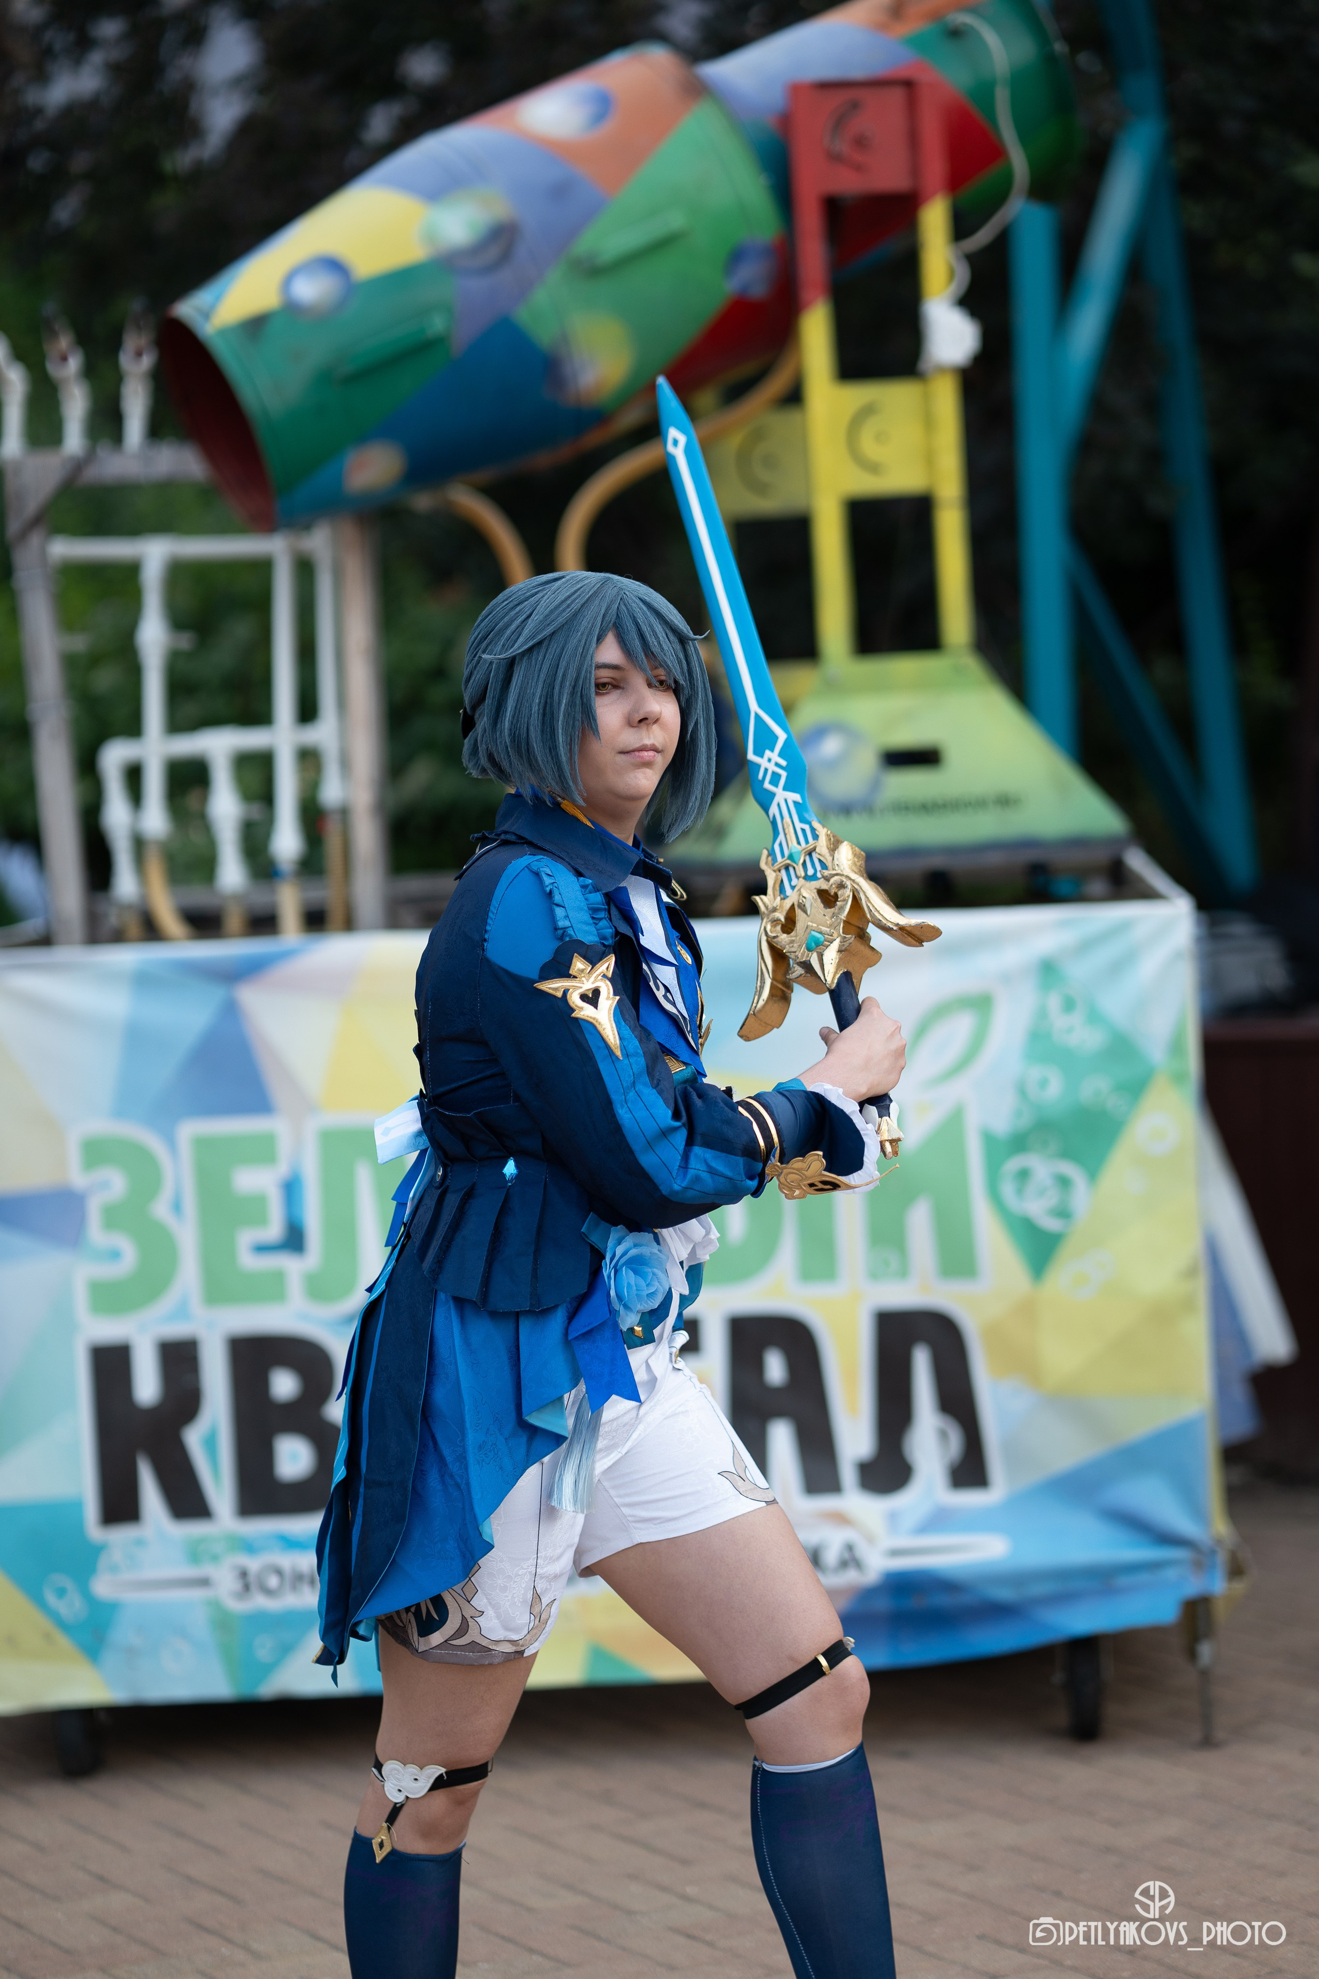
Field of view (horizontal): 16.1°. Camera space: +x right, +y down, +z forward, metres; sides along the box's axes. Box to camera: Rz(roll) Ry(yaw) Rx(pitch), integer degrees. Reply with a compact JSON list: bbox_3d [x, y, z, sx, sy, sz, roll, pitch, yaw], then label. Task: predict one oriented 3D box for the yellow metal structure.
[{"bbox_3d":[0.269,-0.895,7.620,0.254,0.757,0.530,-5,5,-19],"label":"yellow metal structure"}]

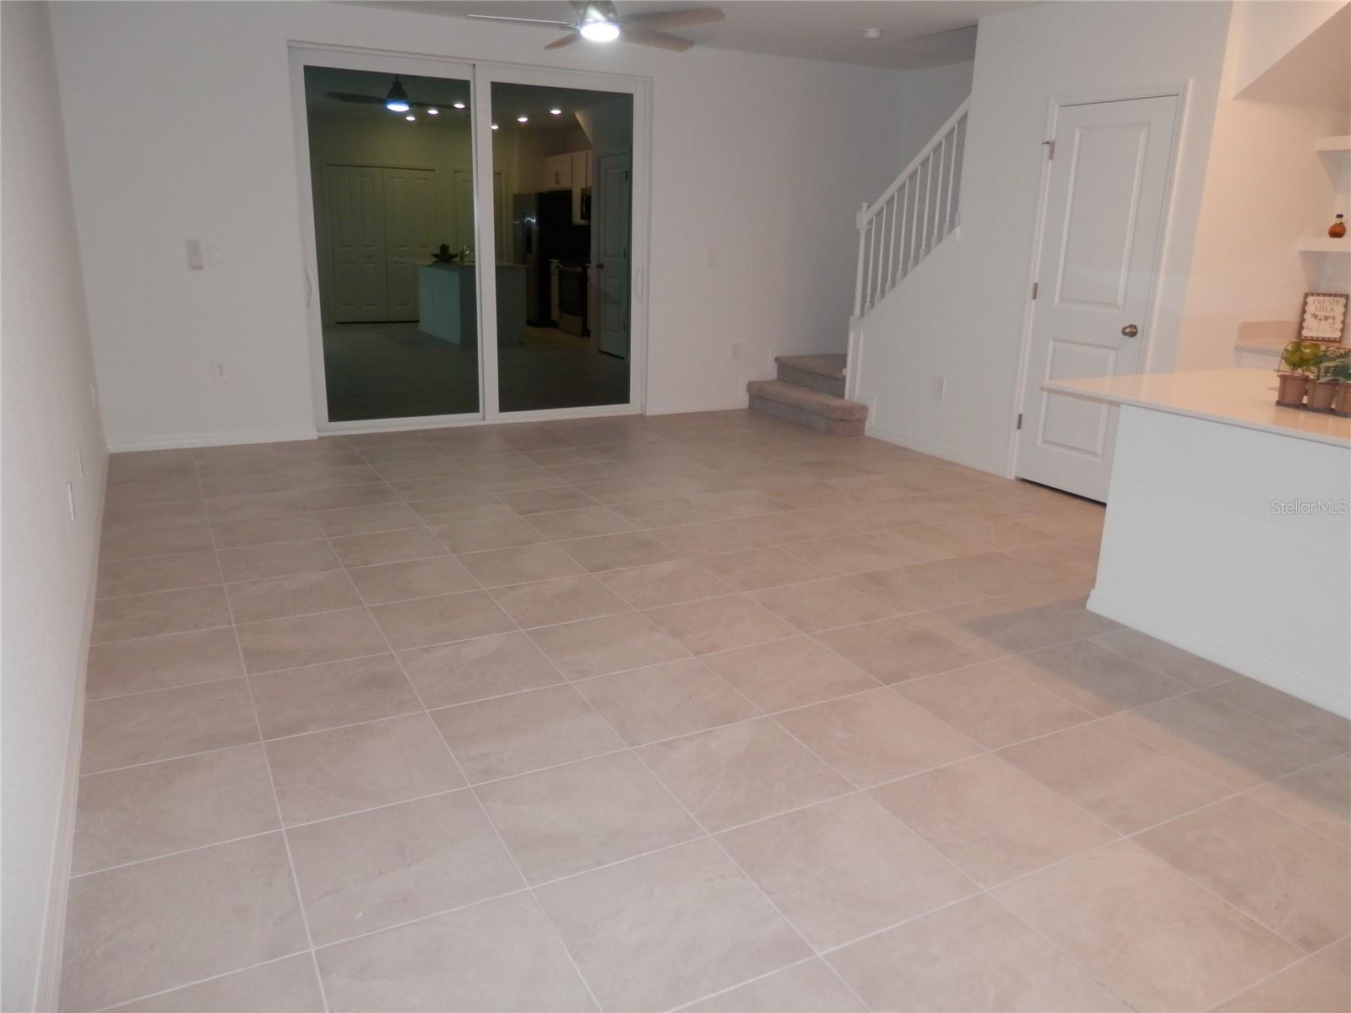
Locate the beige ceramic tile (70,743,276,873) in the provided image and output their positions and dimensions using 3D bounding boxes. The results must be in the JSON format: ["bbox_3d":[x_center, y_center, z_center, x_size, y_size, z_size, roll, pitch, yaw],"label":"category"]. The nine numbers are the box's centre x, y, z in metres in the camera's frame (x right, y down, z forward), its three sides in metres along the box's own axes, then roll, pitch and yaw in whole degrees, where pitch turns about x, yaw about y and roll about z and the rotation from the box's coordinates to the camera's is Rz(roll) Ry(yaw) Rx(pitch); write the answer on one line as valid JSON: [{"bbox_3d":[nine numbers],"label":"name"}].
[{"bbox_3d":[-1.241,0.740,2.414,0.452,0.010,0.452,-7,18,-27],"label":"beige ceramic tile"}]

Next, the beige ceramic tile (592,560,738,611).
[{"bbox_3d":[-0.044,0.321,4.001,0.453,0.010,0.447,-7,18,-27],"label":"beige ceramic tile"}]

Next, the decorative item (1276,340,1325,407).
[{"bbox_3d":[2.288,-0.485,3.558,0.110,0.230,0.115,-7,18,-27],"label":"decorative item"}]

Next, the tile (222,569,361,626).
[{"bbox_3d":[-1.463,0.348,3.756,0.449,0.010,0.449,-7,18,-27],"label":"tile"}]

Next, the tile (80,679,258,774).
[{"bbox_3d":[-1.442,0.626,2.789,0.434,0.012,0.448,-7,18,-27],"label":"tile"}]

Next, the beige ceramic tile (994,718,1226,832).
[{"bbox_3d":[1.201,0.738,2.691,0.453,0.012,0.448,-7,18,-27],"label":"beige ceramic tile"}]

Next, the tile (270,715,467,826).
[{"bbox_3d":[-0.832,0.690,2.602,0.449,0.010,0.449,-7,18,-27],"label":"tile"}]

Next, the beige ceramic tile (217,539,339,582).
[{"bbox_3d":[-1.677,0.231,4.134,0.453,0.012,0.448,-7,18,-27],"label":"beige ceramic tile"}]

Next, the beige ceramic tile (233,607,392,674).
[{"bbox_3d":[-1.252,0.462,3.372,0.449,0.010,0.449,-7,18,-27],"label":"beige ceramic tile"}]

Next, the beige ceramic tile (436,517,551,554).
[{"bbox_3d":[-0.869,0.138,4.552,0.449,0.010,0.449,-7,18,-27],"label":"beige ceramic tile"}]

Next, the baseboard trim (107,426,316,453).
[{"bbox_3d":[-2.875,-0.425,6.122,1.193,0.083,0.015,-7,18,-27],"label":"baseboard trim"}]

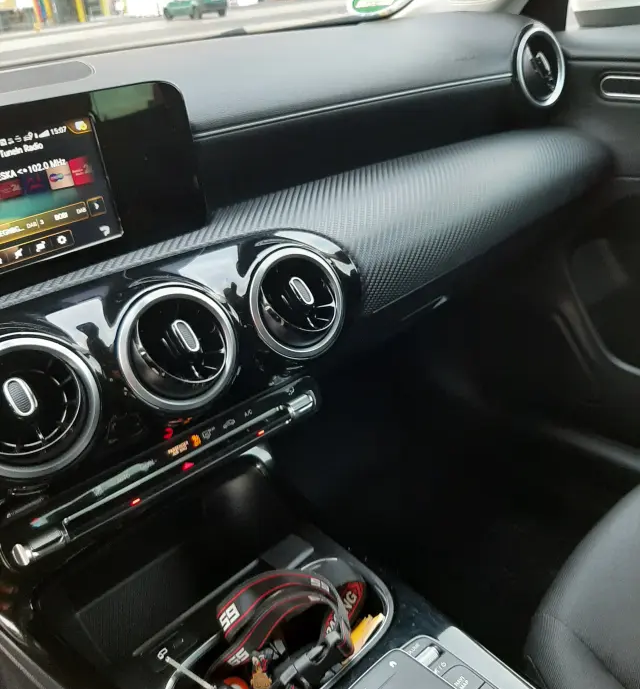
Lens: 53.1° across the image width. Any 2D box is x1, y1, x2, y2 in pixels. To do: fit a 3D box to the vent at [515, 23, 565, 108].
[{"bbox_3d":[0.278,-0.358,0.834,0.099,0.100,0.038,-21,20,-31],"label":"vent"}]

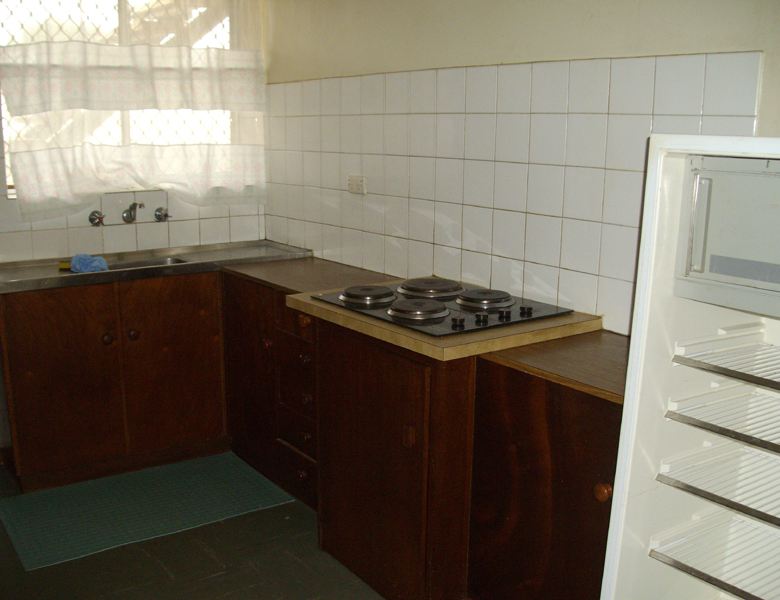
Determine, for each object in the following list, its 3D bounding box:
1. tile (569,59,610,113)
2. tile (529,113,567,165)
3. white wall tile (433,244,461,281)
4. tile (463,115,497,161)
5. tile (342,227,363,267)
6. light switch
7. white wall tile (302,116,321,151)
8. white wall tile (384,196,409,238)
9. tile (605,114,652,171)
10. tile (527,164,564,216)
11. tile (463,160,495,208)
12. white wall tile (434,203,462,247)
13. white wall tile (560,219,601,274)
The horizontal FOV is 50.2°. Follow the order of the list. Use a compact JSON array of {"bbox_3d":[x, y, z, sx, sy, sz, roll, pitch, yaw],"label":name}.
[{"bbox_3d":[0.573,-0.610,2.384,0.010,0.152,0.152,-8,14,-35],"label":"tile"},{"bbox_3d":[0.482,-0.483,2.521,0.010,0.151,0.150,-8,15,-36],"label":"tile"},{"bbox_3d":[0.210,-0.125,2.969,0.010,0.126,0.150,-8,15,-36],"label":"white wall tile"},{"bbox_3d":[0.303,-0.535,2.758,0.010,0.151,0.150,-8,15,-36],"label":"tile"},{"bbox_3d":[-0.158,-0.222,3.499,0.010,0.152,0.152,-8,14,-35],"label":"tile"},{"bbox_3d":[-0.133,-0.464,3.337,0.018,0.074,0.113,-8,15,-36],"label":"light switch"},{"bbox_3d":[-0.333,-0.719,3.597,0.010,0.151,0.150,-8,15,-36],"label":"white wall tile"},{"bbox_3d":[0.028,-0.316,3.182,0.010,0.151,0.150,-8,15,-36],"label":"white wall tile"},{"bbox_3d":[0.643,-0.425,2.236,0.010,0.150,0.150,-8,14,-35],"label":"tile"},{"bbox_3d":[0.478,-0.336,2.539,0.008,0.151,0.151,-8,15,-36],"label":"tile"},{"bbox_3d":[0.292,-0.376,2.695,0.010,0.148,0.148,-8,14,-35],"label":"tile"},{"bbox_3d":[0.201,-0.262,2.890,0.010,0.150,0.150,-8,14,-35],"label":"white wall tile"},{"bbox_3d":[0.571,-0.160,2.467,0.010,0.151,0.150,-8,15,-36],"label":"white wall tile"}]

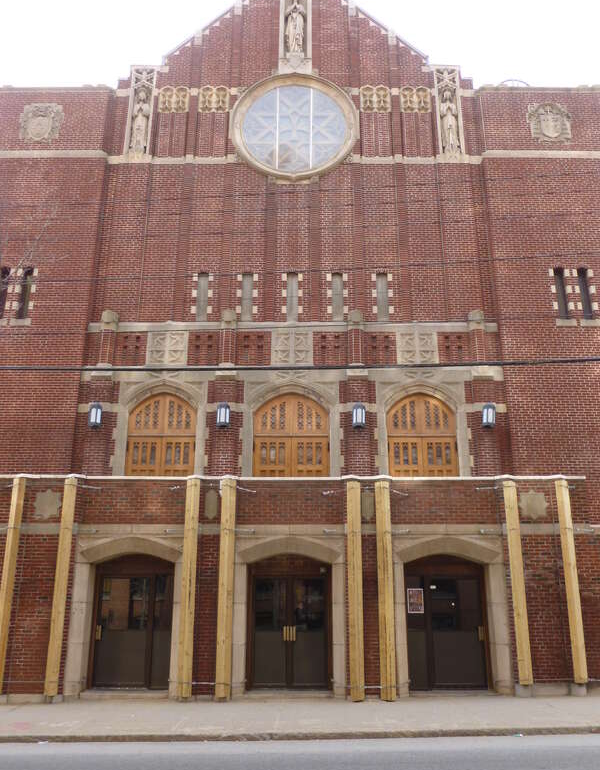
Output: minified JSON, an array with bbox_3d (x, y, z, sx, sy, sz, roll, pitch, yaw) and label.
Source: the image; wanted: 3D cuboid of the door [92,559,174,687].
[{"bbox_3d":[-3.401,4.802,13.230,1.591,2.582,0.150,0,-17,0],"label":"door"}]

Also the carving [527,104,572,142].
[{"bbox_3d":[7.091,-7.362,18.337,1.220,1.351,0.200,0,-17,0],"label":"carving"}]

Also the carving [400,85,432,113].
[{"bbox_3d":[3.465,-8.448,19.280,0.935,0.987,0.150,0,-17,0],"label":"carving"}]

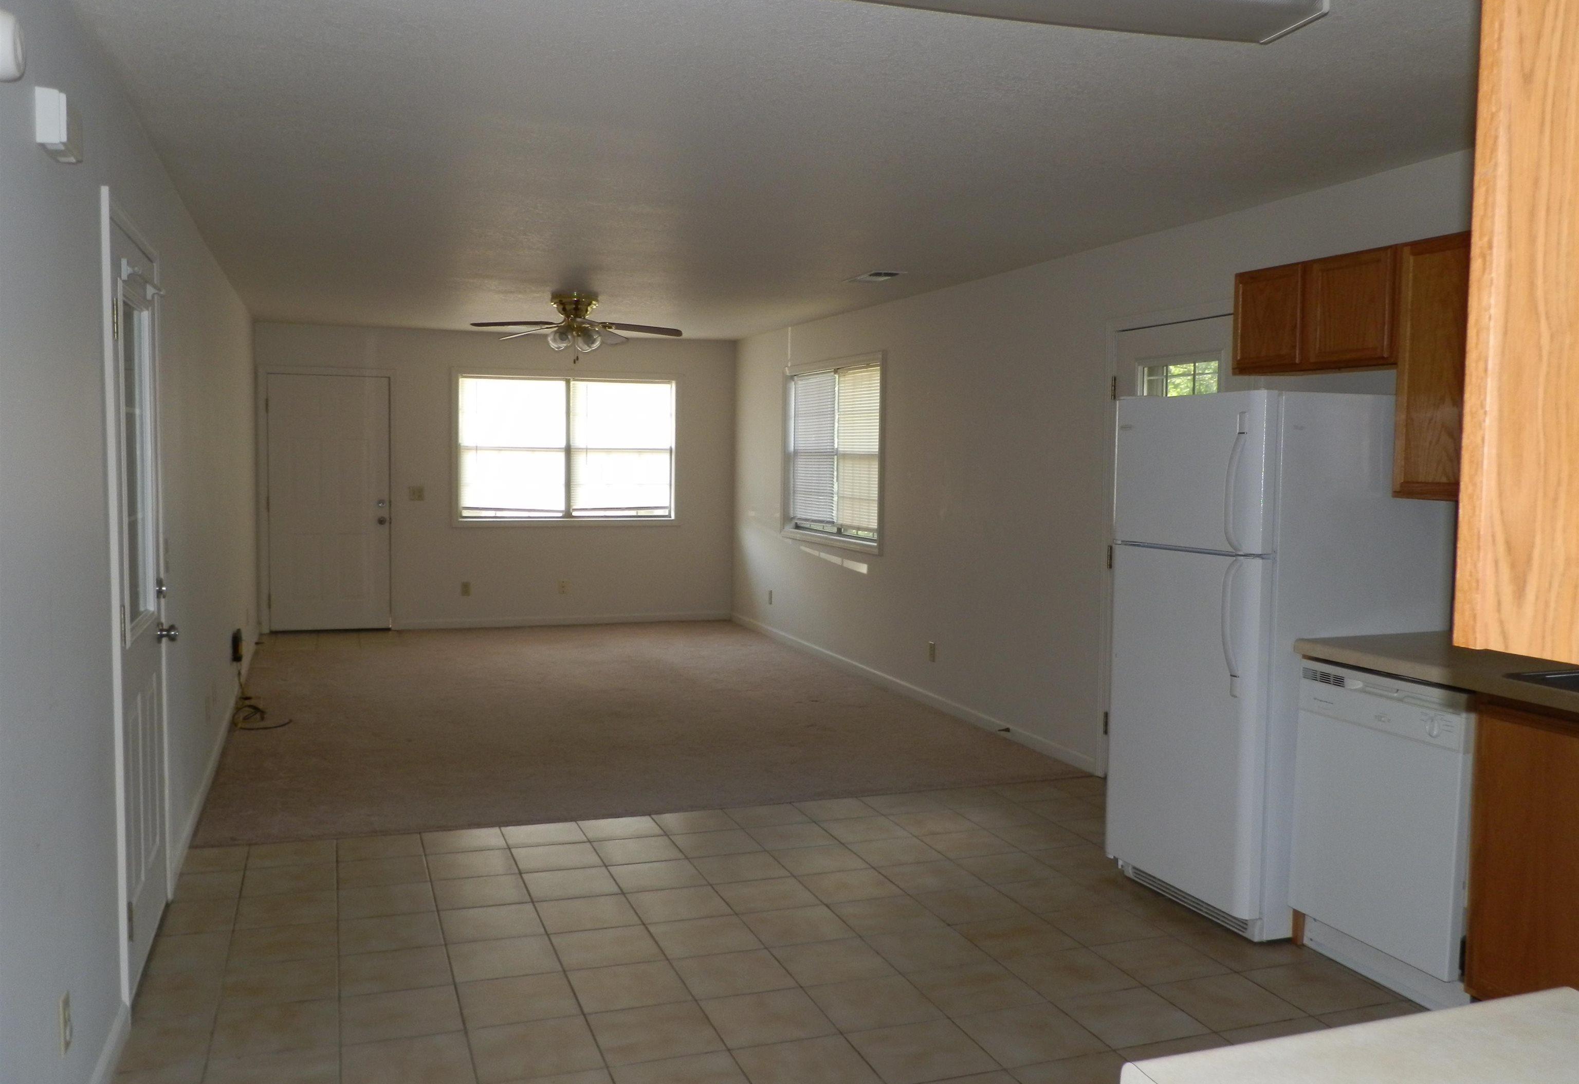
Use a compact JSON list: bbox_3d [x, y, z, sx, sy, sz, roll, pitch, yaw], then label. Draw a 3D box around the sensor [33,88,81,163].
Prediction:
[{"bbox_3d":[-1.433,-0.815,2.514,0.055,0.103,0.194,-1,4,-20],"label":"sensor"}]

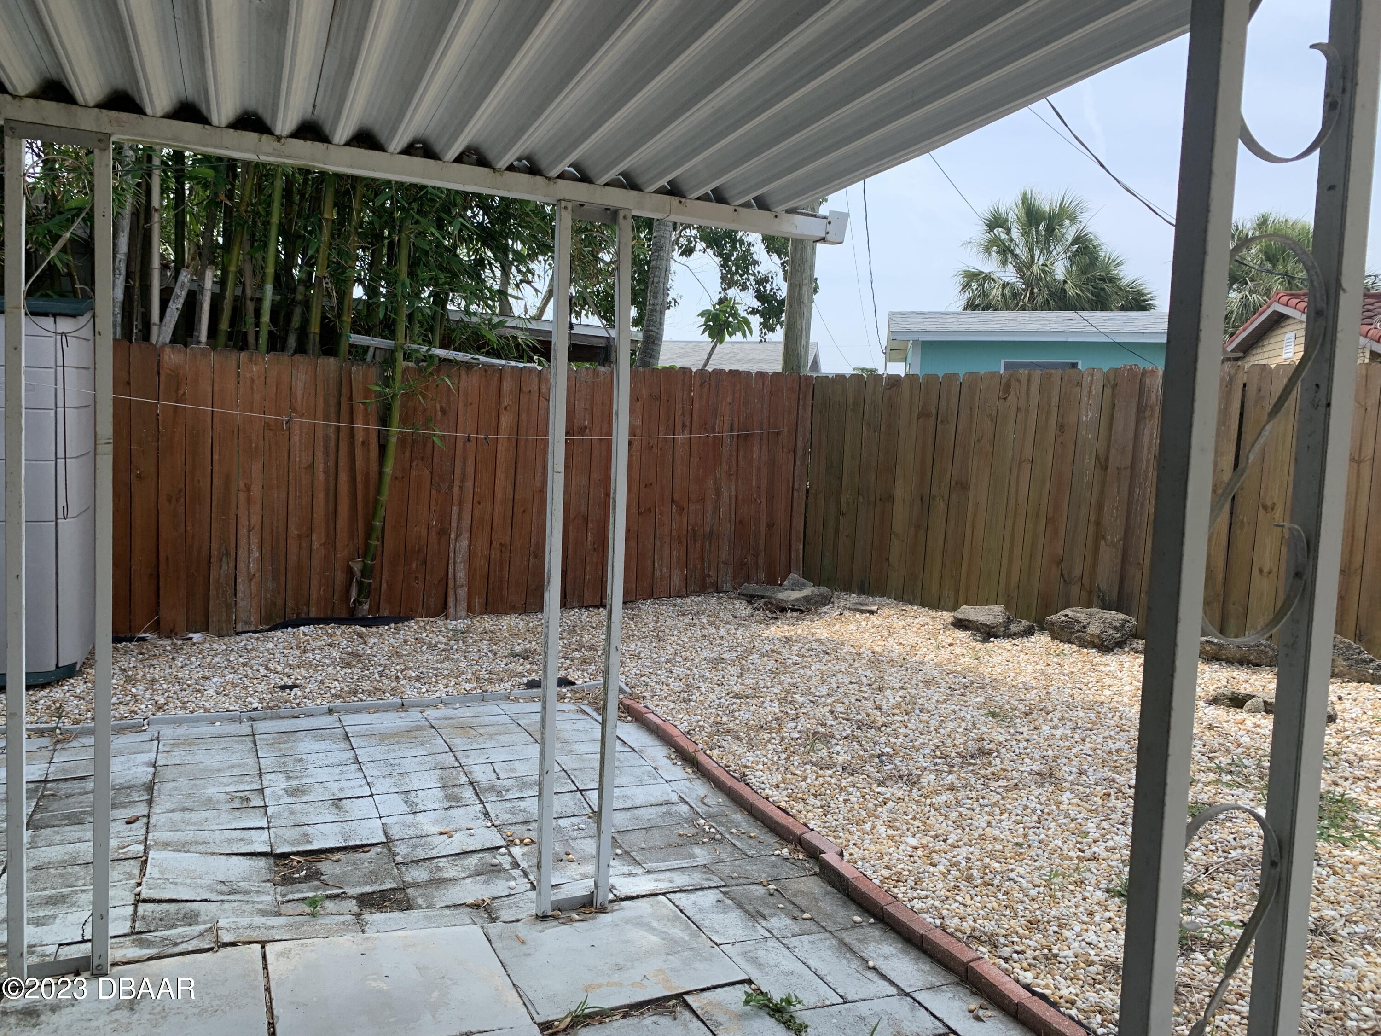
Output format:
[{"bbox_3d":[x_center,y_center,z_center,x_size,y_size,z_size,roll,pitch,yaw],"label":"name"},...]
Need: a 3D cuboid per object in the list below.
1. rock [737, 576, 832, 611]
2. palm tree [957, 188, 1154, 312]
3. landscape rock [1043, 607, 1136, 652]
[{"bbox_3d":[0.755,0.604,8.300,0.720,0.230,0.480,3,5,0],"label":"rock"},{"bbox_3d":[7.204,-3.241,21.281,4.100,6.719,4.100,4,5,19],"label":"palm tree"},{"bbox_3d":[2.690,0.746,7.000,0.560,0.250,0.400,5,5,29],"label":"landscape rock"}]

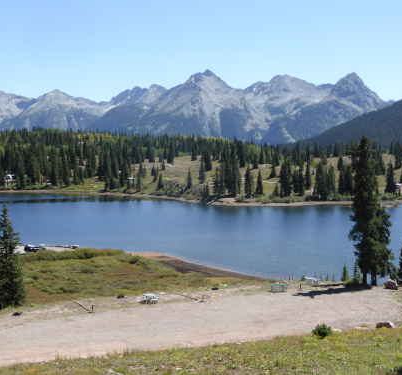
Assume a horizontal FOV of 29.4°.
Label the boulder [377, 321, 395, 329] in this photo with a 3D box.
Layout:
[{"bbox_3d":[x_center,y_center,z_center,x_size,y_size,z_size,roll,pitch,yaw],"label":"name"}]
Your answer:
[{"bbox_3d":[17.903,13.273,74.000,1.850,0.800,1.400,0,3,0],"label":"boulder"}]

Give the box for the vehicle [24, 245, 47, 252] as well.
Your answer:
[{"bbox_3d":[-33.902,12.593,157.000,4.600,1.650,1.850,-1,3,-12],"label":"vehicle"}]

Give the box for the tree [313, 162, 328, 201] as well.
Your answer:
[{"bbox_3d":[48.081,-2.414,308.000,5.000,15.000,5.000,0,3,0],"label":"tree"}]

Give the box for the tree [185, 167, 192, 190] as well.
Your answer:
[{"bbox_3d":[-5.033,-4.376,335.000,2.500,9.000,2.500,0,3,0],"label":"tree"}]

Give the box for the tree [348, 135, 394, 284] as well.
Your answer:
[{"bbox_3d":[22.142,3.135,100.000,6.100,19.400,5.600,0,2,0],"label":"tree"}]

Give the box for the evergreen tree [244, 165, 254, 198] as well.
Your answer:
[{"bbox_3d":[21.221,-2.234,342.000,4.000,14.400,4.000,0,2,0],"label":"evergreen tree"}]

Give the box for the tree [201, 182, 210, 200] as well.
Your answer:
[{"bbox_3d":[2.112,1.594,305.000,2.600,7.000,2.600,0,3,0],"label":"tree"}]

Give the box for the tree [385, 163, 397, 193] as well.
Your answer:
[{"bbox_3d":[92.077,-4.688,370.000,5.200,14.500,5.000,0,2,0],"label":"tree"}]

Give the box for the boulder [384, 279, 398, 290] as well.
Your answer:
[{"bbox_3d":[23.542,12.024,94.500,1.700,1.200,1.400,0,3,0],"label":"boulder"}]

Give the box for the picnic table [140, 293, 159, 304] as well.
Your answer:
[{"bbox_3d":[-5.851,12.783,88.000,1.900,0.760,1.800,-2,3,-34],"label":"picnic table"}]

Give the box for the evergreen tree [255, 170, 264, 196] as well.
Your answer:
[{"bbox_3d":[23.353,-1.583,303.000,3.000,9.900,3.000,0,3,0],"label":"evergreen tree"}]

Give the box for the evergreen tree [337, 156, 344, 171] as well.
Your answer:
[{"bbox_3d":[82.005,-14.108,450.000,3.400,8.300,3.400,0,2,0],"label":"evergreen tree"}]

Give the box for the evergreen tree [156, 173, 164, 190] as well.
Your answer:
[{"bbox_3d":[-22.013,-2.960,412.000,3.500,9.300,3.500,0,2,0],"label":"evergreen tree"}]

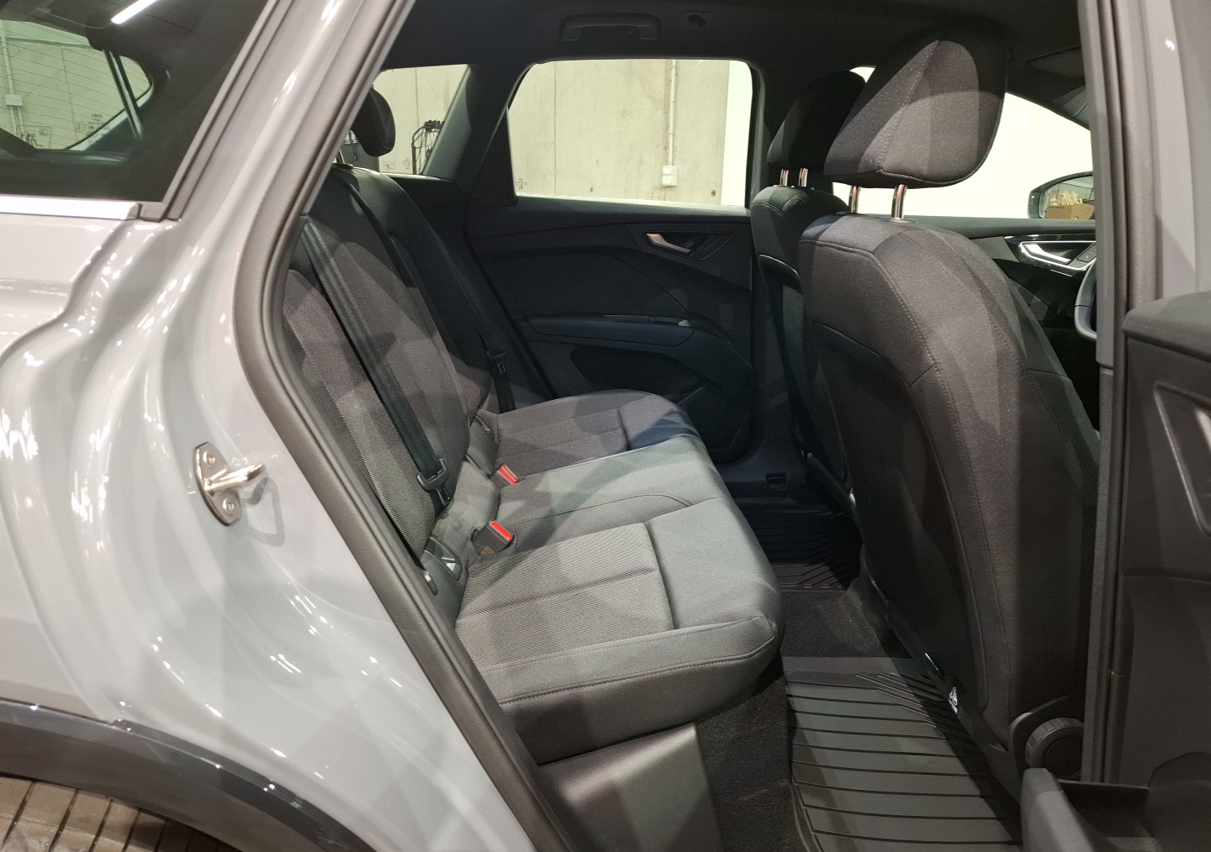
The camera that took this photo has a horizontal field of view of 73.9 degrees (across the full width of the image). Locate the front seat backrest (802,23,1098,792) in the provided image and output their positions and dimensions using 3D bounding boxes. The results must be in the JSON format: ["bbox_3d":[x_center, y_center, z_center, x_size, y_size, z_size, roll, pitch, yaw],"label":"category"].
[{"bbox_3d":[0.509,-0.043,1.149,0.270,0.940,0.510,-19,18,4],"label":"front seat backrest"}]

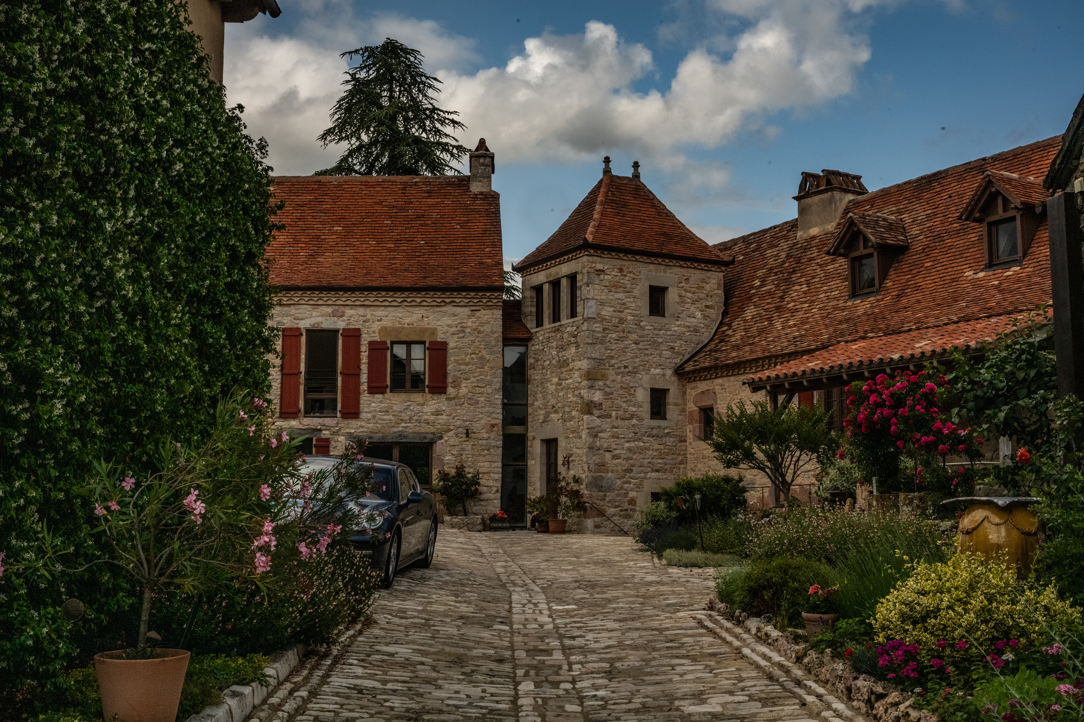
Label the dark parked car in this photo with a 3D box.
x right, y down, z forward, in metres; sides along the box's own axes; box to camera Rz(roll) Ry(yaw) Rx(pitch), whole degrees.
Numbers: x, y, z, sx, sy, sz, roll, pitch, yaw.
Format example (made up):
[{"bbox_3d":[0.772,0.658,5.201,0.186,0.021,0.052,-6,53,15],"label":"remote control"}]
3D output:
[{"bbox_3d":[-2.461,1.895,14.912,1.940,1.420,4.950,4,-5,3],"label":"dark parked car"}]

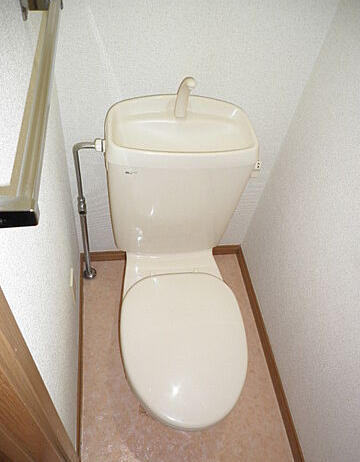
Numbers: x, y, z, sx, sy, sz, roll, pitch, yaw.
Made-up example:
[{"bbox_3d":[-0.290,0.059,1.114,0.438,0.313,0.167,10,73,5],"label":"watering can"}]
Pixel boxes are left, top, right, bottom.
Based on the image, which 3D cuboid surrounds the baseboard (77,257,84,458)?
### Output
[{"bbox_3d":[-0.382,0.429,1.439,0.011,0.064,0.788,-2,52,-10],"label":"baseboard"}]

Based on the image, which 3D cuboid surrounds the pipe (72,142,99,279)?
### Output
[{"bbox_3d":[-0.333,-0.035,1.387,0.101,0.730,0.057,-2,52,-10],"label":"pipe"}]

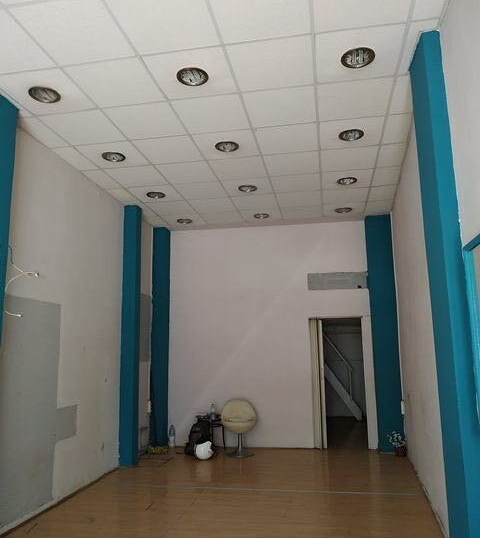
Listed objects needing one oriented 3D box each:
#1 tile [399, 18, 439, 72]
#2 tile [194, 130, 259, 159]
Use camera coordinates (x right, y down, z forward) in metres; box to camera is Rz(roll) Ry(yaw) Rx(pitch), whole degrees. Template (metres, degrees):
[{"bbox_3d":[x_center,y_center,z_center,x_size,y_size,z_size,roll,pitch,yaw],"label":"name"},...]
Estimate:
[{"bbox_3d":[1.201,-1.506,3.026,0.150,0.020,0.564,-2,-10,11],"label":"tile"},{"bbox_3d":[-0.122,-1.245,4.455,0.600,0.030,0.600,-2,-10,11],"label":"tile"}]

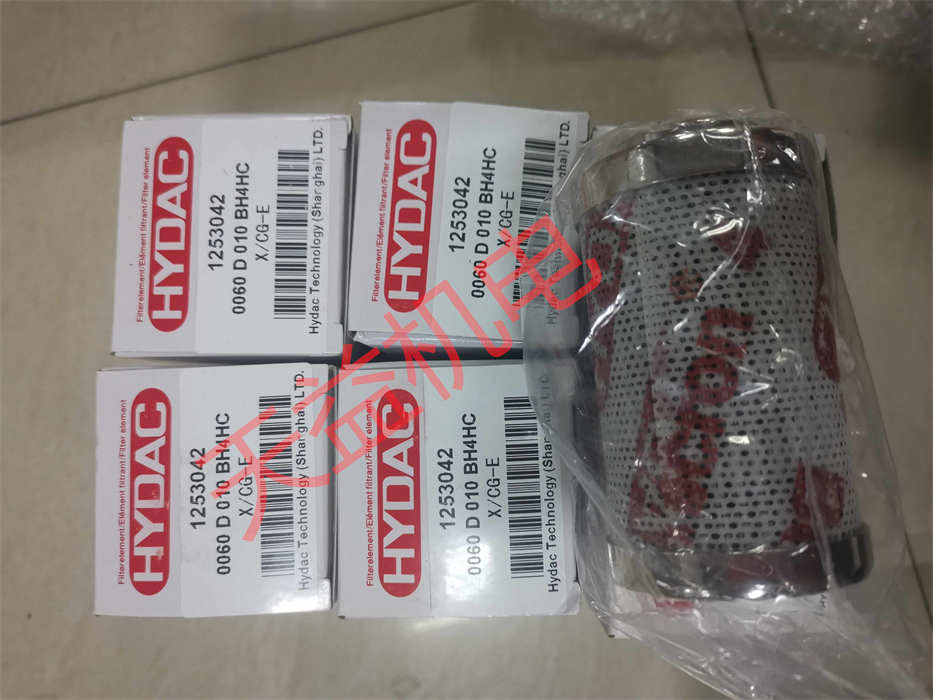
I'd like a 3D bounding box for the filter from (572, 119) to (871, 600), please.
[{"bbox_3d":[0.052,0.003,0.150,0.048,0.048,0.087,-5,83,0],"label":"filter"}]

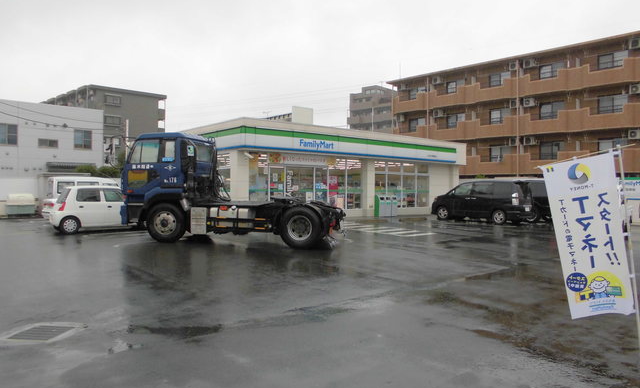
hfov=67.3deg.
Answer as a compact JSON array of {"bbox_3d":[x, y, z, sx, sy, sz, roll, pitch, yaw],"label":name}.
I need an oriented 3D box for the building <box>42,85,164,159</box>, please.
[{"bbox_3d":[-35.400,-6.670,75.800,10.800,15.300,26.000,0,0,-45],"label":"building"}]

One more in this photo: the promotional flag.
[{"bbox_3d":[2.270,0.360,4.060,0.530,1.480,0.080,-9,9,15],"label":"promotional flag"}]

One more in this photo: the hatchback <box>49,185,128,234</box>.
[{"bbox_3d":[-7.360,0.505,16.600,3.400,1.500,1.475,0,0,-43],"label":"hatchback"}]

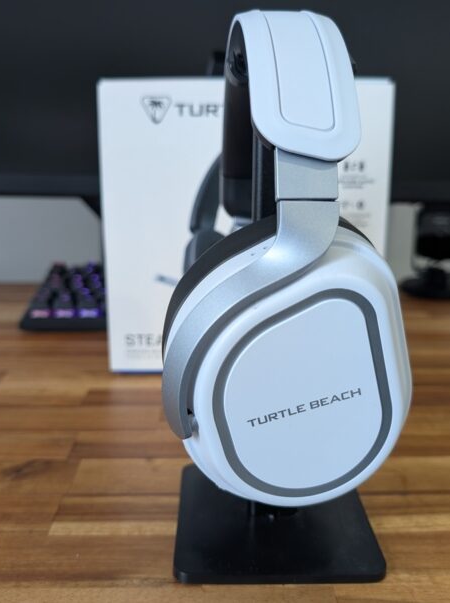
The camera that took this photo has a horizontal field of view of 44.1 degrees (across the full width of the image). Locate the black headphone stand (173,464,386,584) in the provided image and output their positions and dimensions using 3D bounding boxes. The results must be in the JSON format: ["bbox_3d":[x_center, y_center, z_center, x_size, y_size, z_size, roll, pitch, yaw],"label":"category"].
[{"bbox_3d":[0.025,0.004,0.263,0.097,0.236,0.092,0,16,1],"label":"black headphone stand"}]

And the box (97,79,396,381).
[{"bbox_3d":[0.017,-0.067,0.509,0.233,0.240,0.100,-1,16,-3],"label":"box"}]

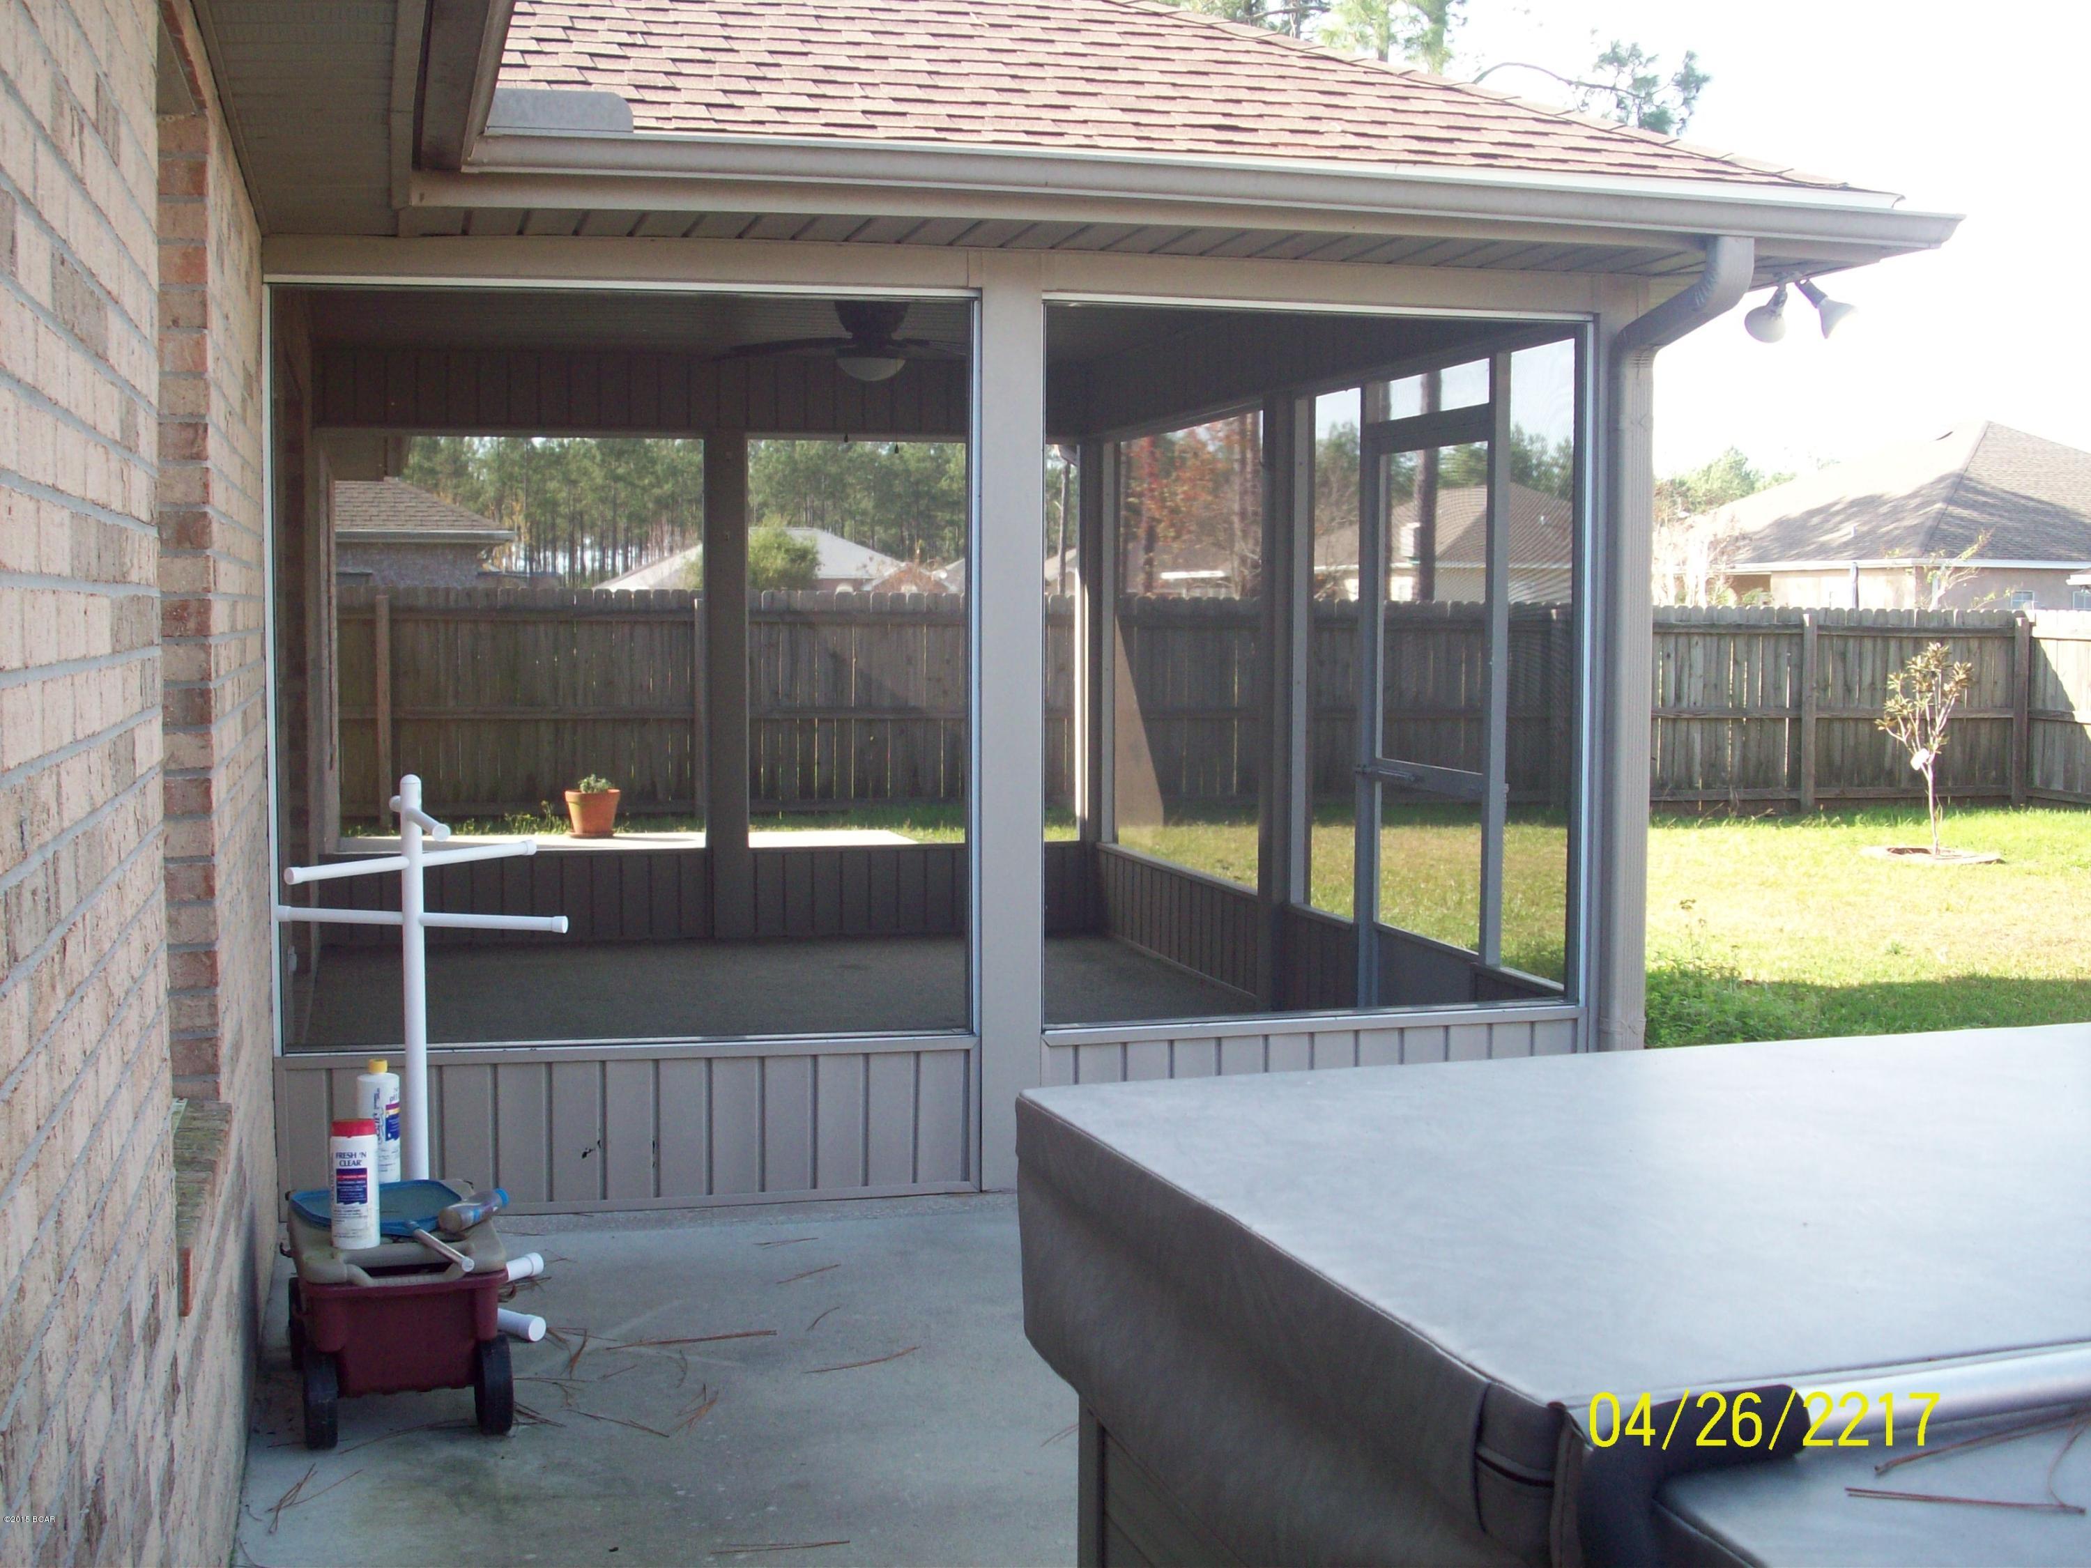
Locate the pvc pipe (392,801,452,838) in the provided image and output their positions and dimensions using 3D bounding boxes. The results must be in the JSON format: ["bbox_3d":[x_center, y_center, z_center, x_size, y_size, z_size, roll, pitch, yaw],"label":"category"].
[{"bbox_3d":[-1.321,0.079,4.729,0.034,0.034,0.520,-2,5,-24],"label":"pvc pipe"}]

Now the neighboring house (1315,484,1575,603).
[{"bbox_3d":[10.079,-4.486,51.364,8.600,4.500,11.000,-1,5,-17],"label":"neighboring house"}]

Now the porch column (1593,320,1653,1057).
[{"bbox_3d":[1.625,-0.158,6.305,0.160,2.400,0.155,-1,5,-14],"label":"porch column"}]

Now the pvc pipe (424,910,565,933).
[{"bbox_3d":[-1.189,0.298,4.783,0.345,0.032,0.032,1,5,17],"label":"pvc pipe"}]

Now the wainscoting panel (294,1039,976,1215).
[{"bbox_3d":[-0.996,0.834,5.455,1.680,0.390,0.070,-1,5,-12],"label":"wainscoting panel"}]

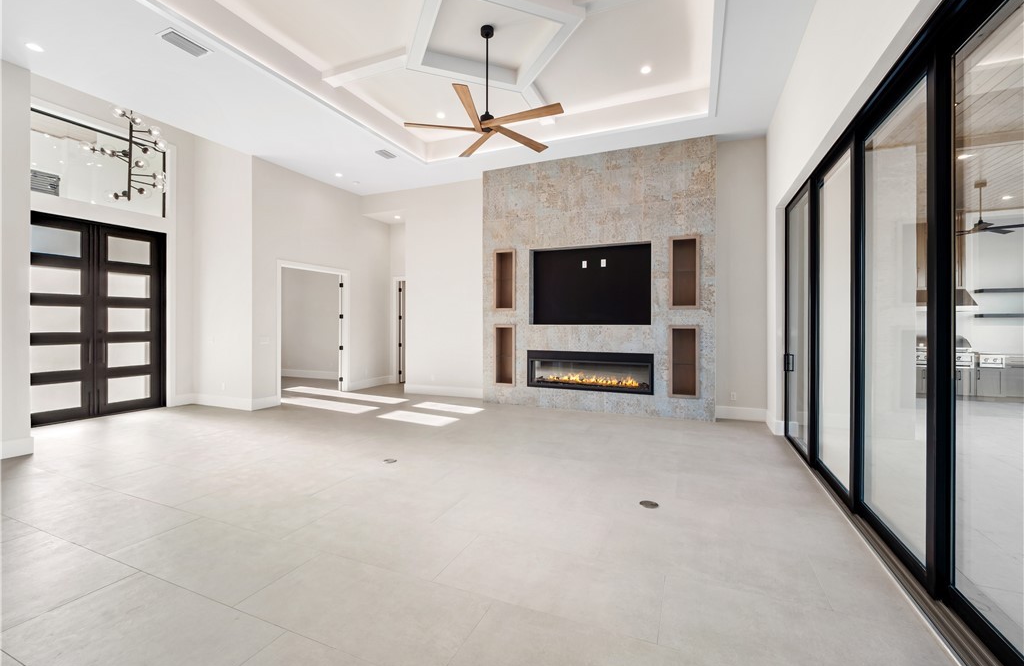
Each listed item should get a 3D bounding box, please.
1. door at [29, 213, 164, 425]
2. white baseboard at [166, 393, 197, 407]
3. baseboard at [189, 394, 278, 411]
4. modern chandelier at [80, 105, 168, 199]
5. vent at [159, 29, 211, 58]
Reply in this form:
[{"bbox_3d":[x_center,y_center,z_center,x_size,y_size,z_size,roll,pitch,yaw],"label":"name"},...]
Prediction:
[{"bbox_3d":[-6.459,-0.196,6.422,0.120,3.051,1.854,0,1,23],"label":"door"},{"bbox_3d":[-5.859,1.204,7.367,0.020,0.190,0.395,0,1,23],"label":"white baseboard"},{"bbox_3d":[-4.929,1.189,7.356,1.570,0.205,0.482,0,1,23],"label":"baseboard"},{"bbox_3d":[-5.718,-2.648,6.127,0.980,1.380,0.980,0,1,23],"label":"modern chandelier"},{"bbox_3d":[-3.180,-2.800,4.037,0.210,0.030,0.350,0,1,23],"label":"vent"}]

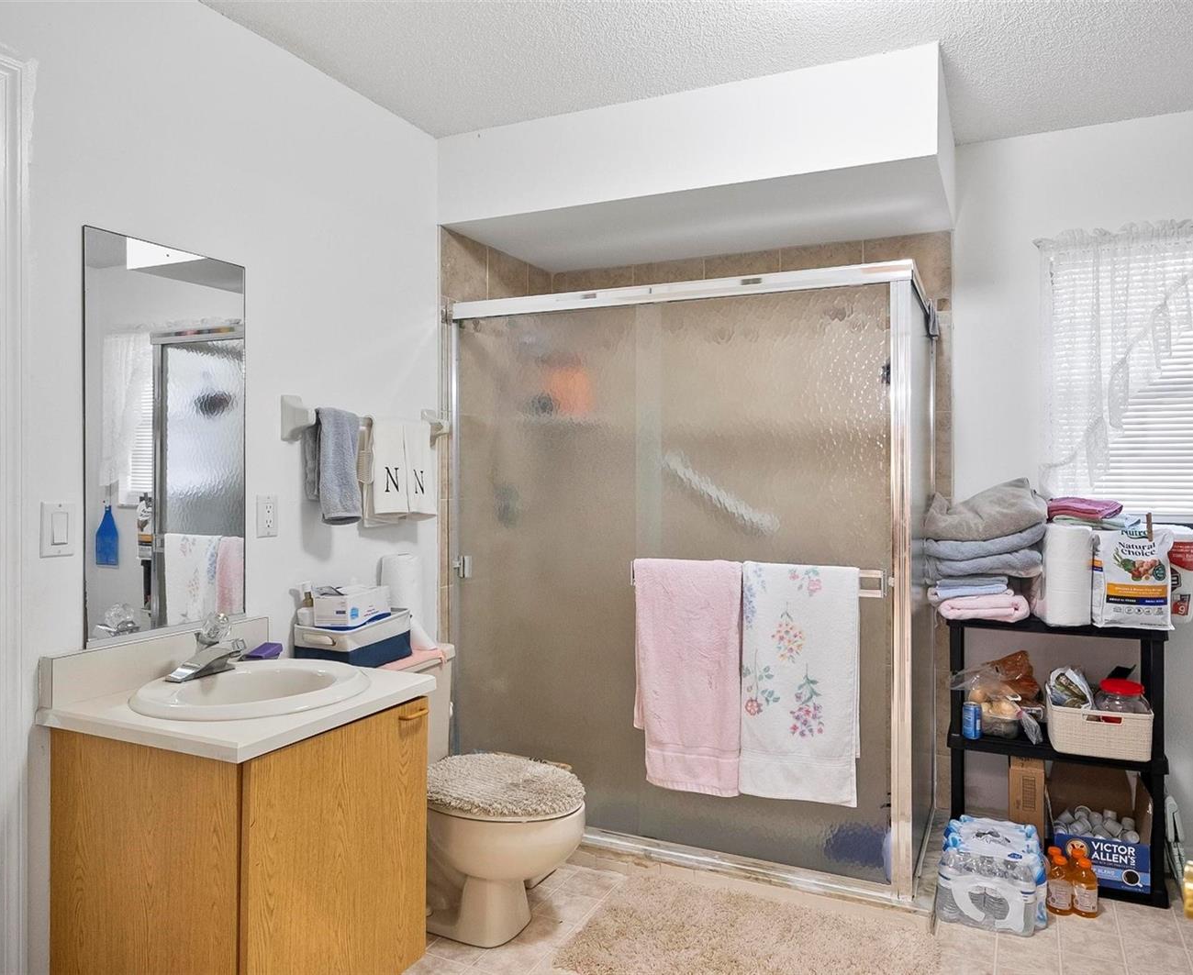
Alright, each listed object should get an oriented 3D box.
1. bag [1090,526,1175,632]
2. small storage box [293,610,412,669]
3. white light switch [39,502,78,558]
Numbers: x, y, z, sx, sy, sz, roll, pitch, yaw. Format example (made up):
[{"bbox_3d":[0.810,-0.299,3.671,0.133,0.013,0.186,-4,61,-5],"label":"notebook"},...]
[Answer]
[{"bbox_3d":[1.611,0.273,2.450,0.195,0.290,0.100,0,1,19],"label":"bag"},{"bbox_3d":[-0.692,0.434,2.328,0.215,0.120,0.265,1,1,25],"label":"small storage box"},{"bbox_3d":[-1.131,0.088,1.716,0.012,0.115,0.071,1,1,25],"label":"white light switch"}]

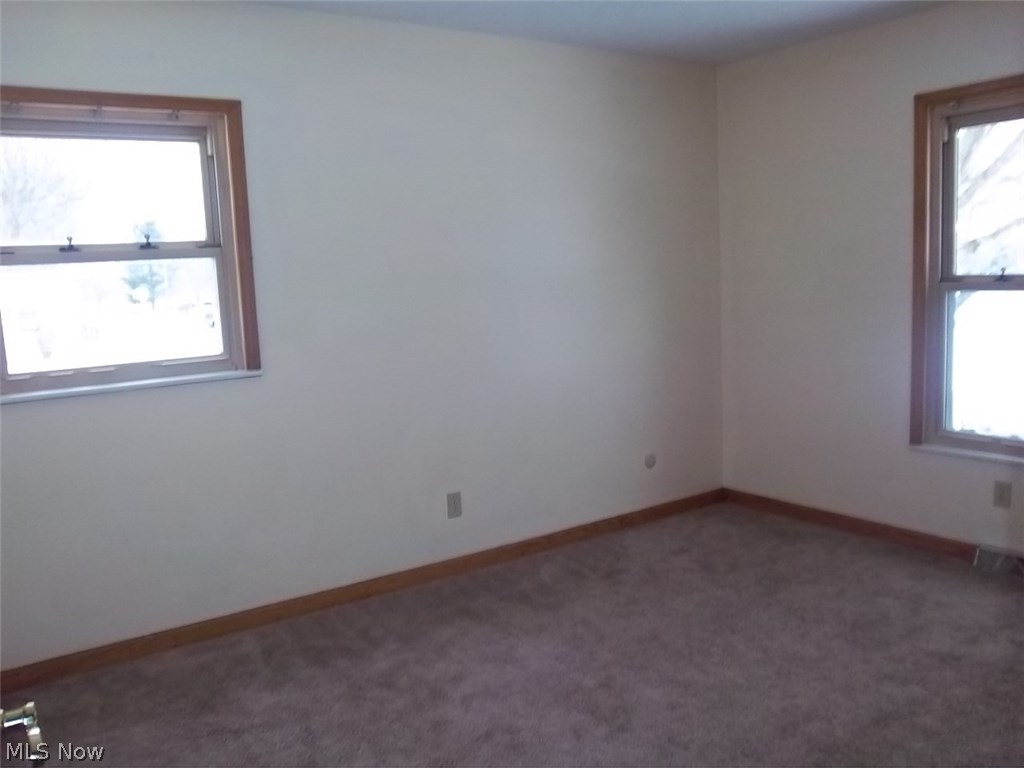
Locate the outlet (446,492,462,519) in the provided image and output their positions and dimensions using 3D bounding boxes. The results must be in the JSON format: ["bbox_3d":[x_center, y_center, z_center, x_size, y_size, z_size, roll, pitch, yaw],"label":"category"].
[{"bbox_3d":[-0.261,0.558,3.802,0.070,0.115,0.010,-8,9,-33],"label":"outlet"}]

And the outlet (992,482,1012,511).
[{"bbox_3d":[2.062,0.468,3.484,0.010,0.115,0.070,-8,9,-33],"label":"outlet"}]

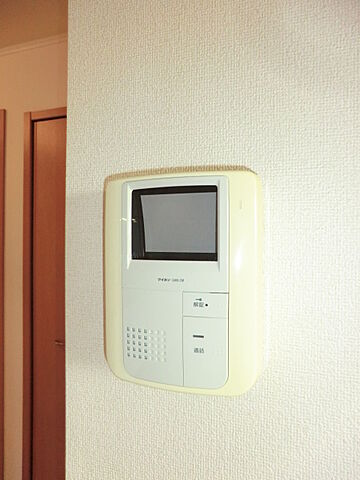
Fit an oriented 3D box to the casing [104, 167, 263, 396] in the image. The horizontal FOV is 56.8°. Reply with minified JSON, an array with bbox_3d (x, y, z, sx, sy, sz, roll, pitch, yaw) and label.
[{"bbox_3d":[-0.004,0.041,0.334,0.168,0.221,0.038,0,-1,17],"label":"casing"}]

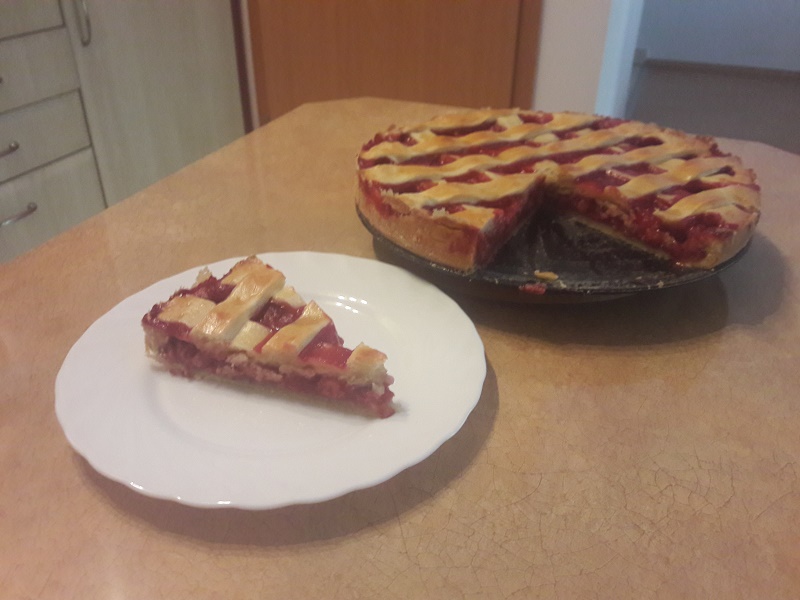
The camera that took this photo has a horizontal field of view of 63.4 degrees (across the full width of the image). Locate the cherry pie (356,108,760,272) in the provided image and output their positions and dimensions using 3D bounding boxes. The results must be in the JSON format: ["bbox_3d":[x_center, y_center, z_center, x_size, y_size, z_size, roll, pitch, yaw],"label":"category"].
[{"bbox_3d":[0.100,-0.087,0.443,0.257,0.032,0.250,0,31,-2],"label":"cherry pie"}]

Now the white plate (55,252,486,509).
[{"bbox_3d":[-0.058,0.031,0.321,0.201,0.019,0.201,1,31,0],"label":"white plate"}]

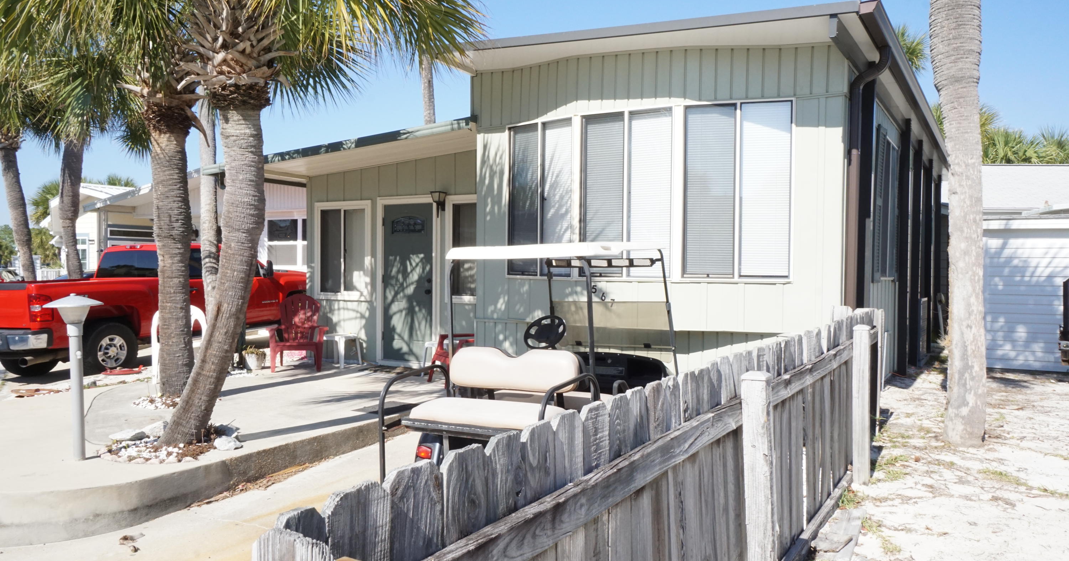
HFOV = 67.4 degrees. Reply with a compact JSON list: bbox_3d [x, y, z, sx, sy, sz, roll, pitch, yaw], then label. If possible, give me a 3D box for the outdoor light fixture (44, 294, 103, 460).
[{"bbox_3d":[-2.997,0.631,5.250,0.335,1.075,0.335,-2,1,-30],"label":"outdoor light fixture"}]

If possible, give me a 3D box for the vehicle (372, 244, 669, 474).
[{"bbox_3d":[0.198,0.559,5.656,1.200,1.740,2.800,1,1,27],"label":"vehicle"}]

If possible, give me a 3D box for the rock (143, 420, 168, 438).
[{"bbox_3d":[-2.793,1.099,5.935,0.207,0.105,0.150,0,1,-25],"label":"rock"}]

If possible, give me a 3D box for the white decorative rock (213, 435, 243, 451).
[{"bbox_3d":[-2.127,1.125,5.564,0.188,0.085,0.140,0,1,-21],"label":"white decorative rock"}]

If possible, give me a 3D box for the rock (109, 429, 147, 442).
[{"bbox_3d":[-2.932,1.116,5.785,0.245,0.075,0.150,0,1,-27],"label":"rock"}]

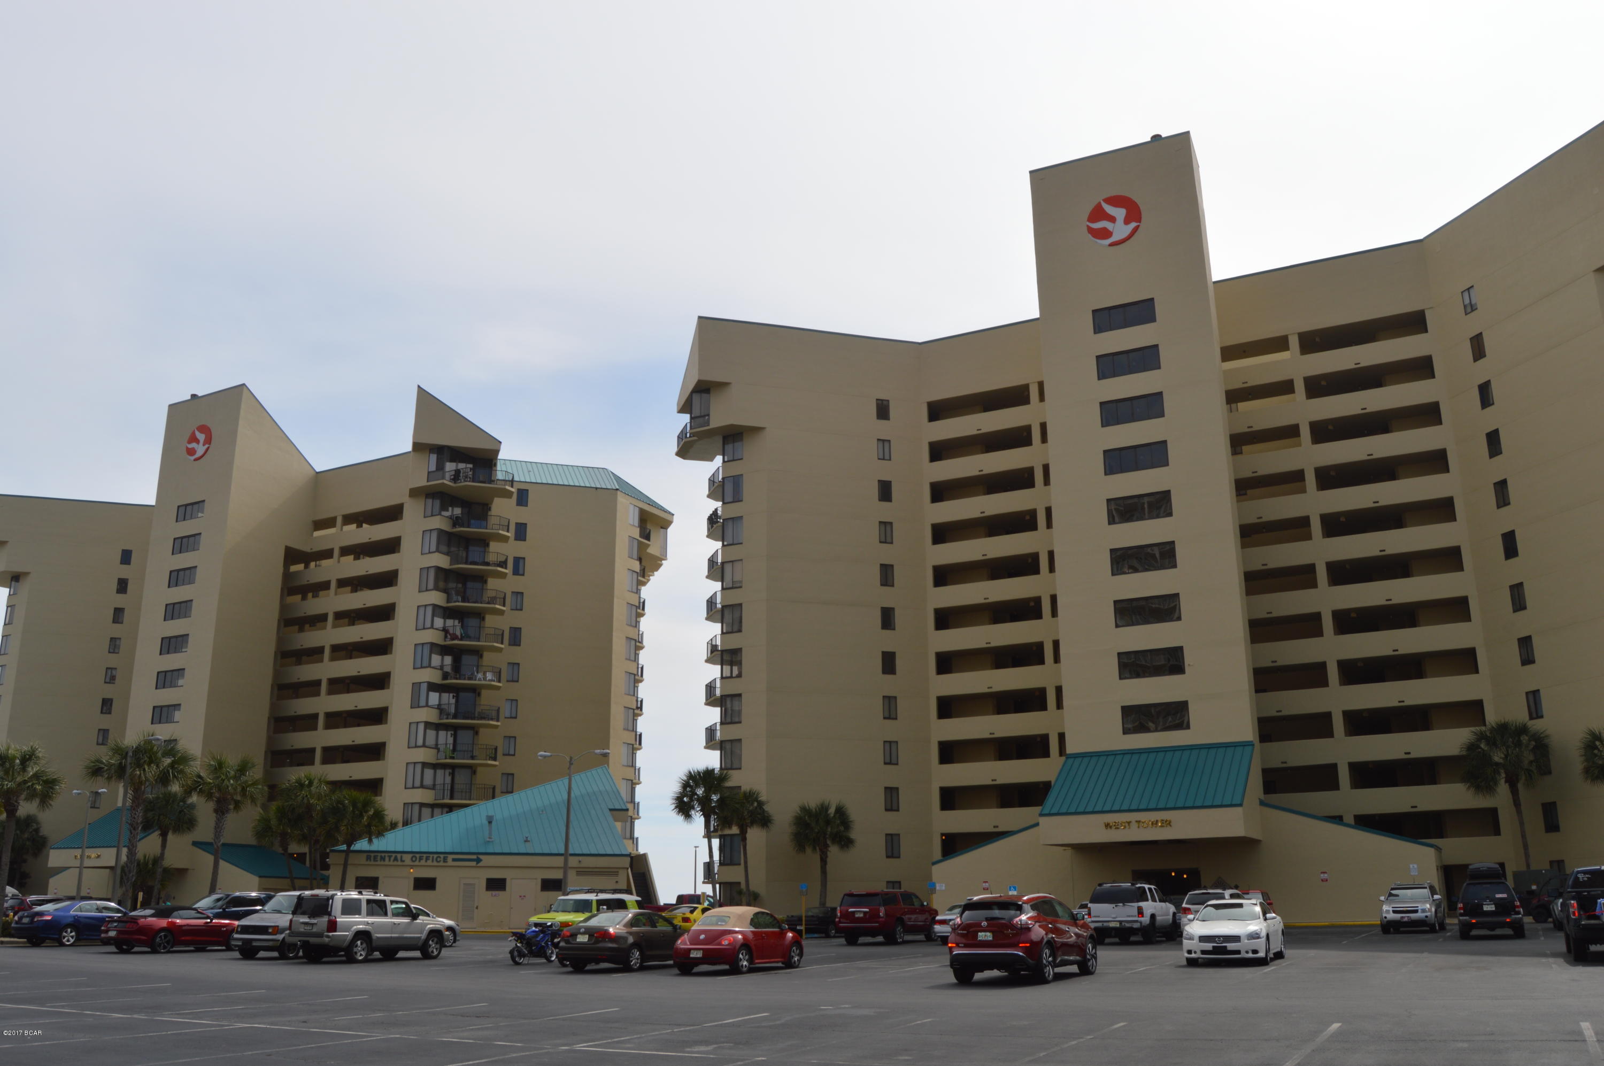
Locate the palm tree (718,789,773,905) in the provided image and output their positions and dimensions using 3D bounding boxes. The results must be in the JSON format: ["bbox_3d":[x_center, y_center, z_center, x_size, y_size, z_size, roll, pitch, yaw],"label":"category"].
[{"bbox_3d":[-2.774,16.173,62.000,2.800,6.800,2.800,-1,-16,0],"label":"palm tree"}]

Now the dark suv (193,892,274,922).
[{"bbox_3d":[-21.502,14.259,46.096,1.900,1.760,4.750,-6,-17,18],"label":"dark suv"}]

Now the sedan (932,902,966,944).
[{"bbox_3d":[6.207,13.281,42.449,1.830,1.430,4.850,-9,-18,26],"label":"sedan"}]

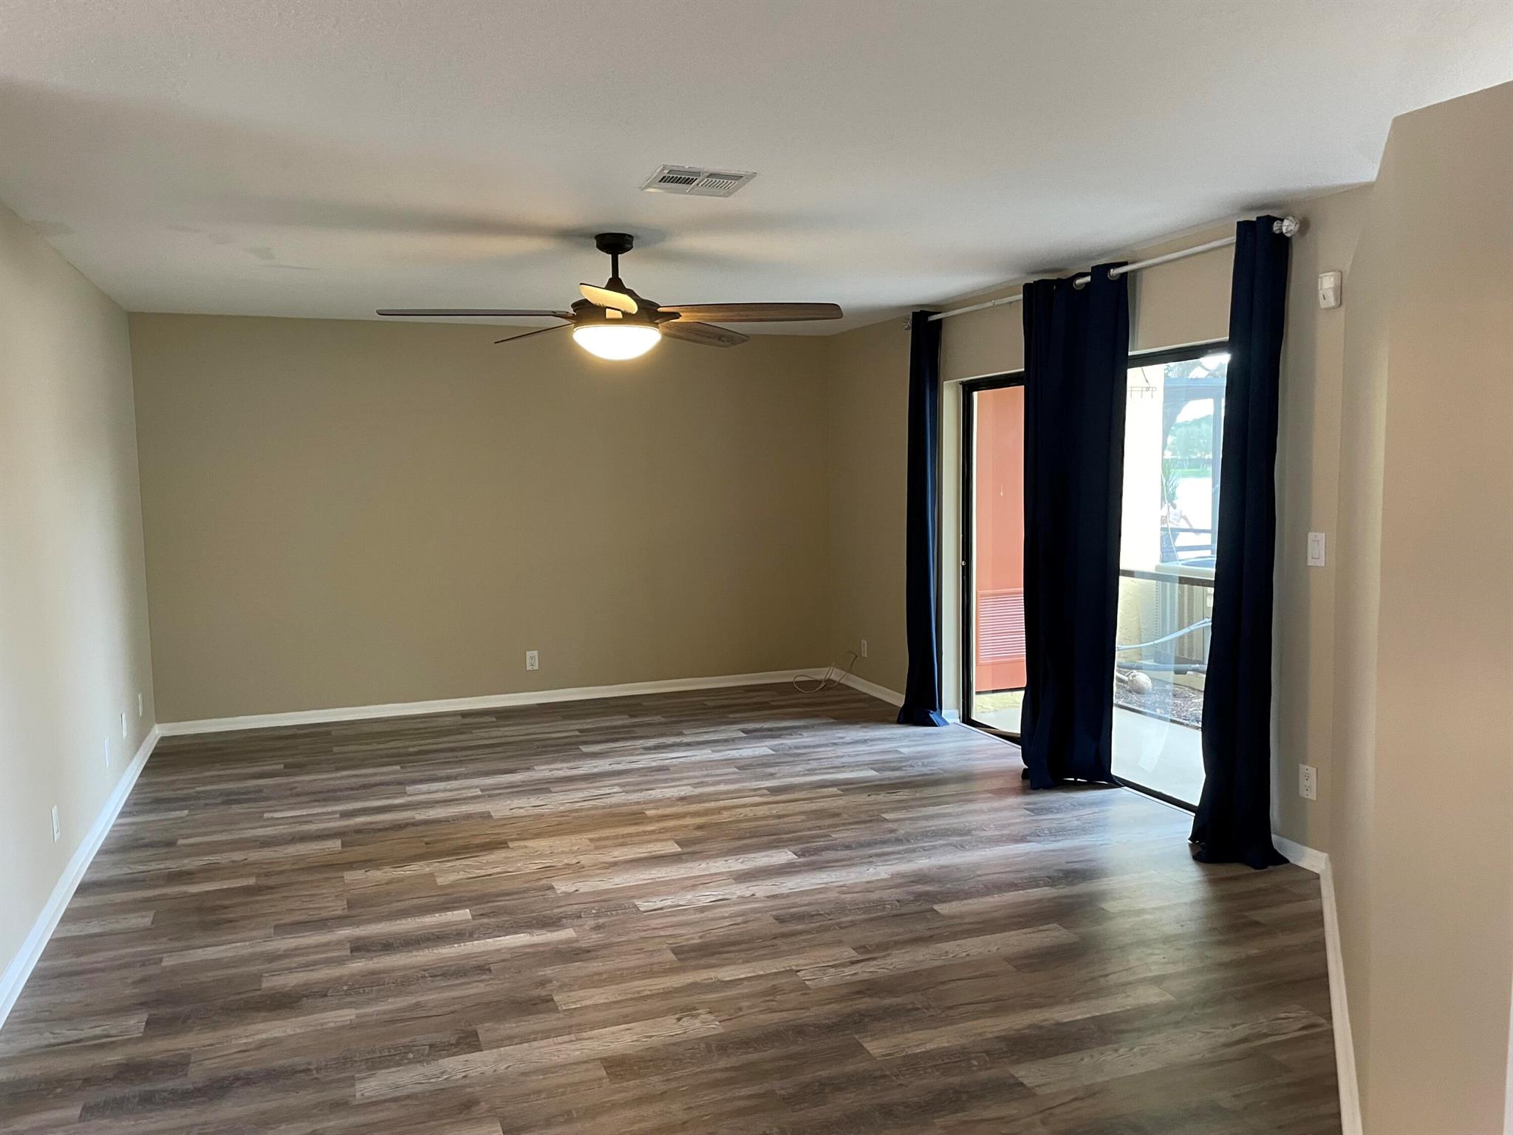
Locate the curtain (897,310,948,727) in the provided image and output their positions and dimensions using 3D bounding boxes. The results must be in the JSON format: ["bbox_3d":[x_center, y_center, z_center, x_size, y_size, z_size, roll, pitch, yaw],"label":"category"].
[{"bbox_3d":[0.950,-0.266,6.619,0.200,2.380,0.270,-3,6,-21],"label":"curtain"}]

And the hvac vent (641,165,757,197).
[{"bbox_3d":[-0.188,-1.216,3.608,0.306,0.022,0.325,-3,5,-17],"label":"hvac vent"}]

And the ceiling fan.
[{"bbox_3d":[-0.548,-1.052,4.434,1.740,0.475,1.690,-1,5,-5],"label":"ceiling fan"}]

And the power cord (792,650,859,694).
[{"bbox_3d":[0.466,0.718,7.761,0.350,0.230,0.410,-3,6,-21],"label":"power cord"}]

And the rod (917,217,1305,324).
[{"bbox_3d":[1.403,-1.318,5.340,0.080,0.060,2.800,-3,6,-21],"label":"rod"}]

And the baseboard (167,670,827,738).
[{"bbox_3d":[-1.494,0.853,7.415,4.289,0.085,0.018,-3,5,-19],"label":"baseboard"}]

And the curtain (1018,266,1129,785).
[{"bbox_3d":[1.433,-0.158,5.330,0.240,2.380,0.520,-3,6,-21],"label":"curtain"}]

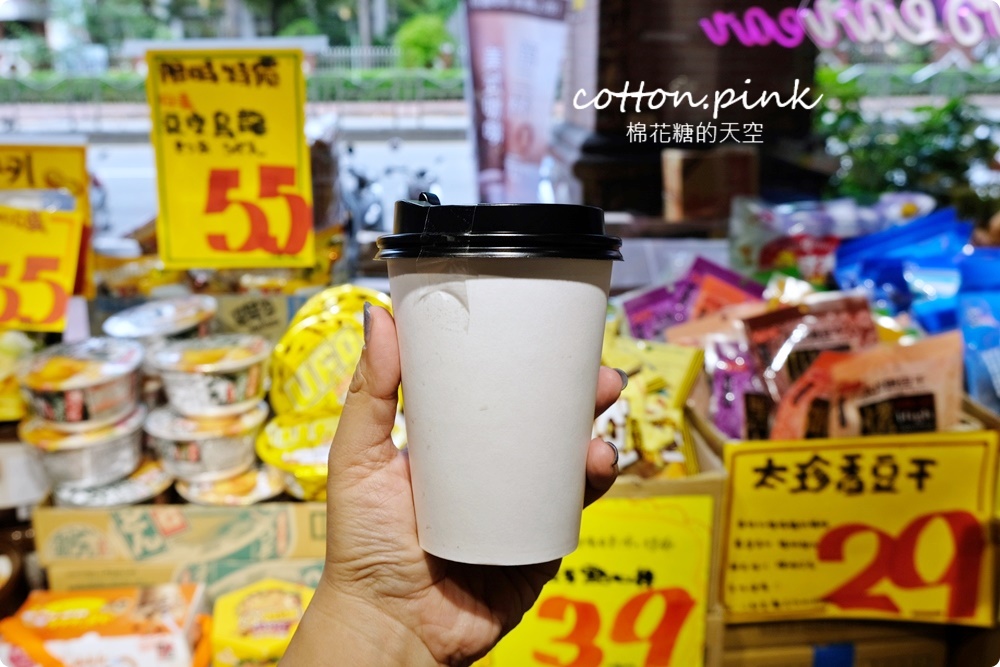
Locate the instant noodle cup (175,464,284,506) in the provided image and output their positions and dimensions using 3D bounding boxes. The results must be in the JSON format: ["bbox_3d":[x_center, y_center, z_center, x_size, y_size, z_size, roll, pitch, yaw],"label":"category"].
[{"bbox_3d":[-0.350,0.226,0.988,0.141,0.076,0.141,0,20,0],"label":"instant noodle cup"}]

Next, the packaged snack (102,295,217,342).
[{"bbox_3d":[-0.445,0.007,1.008,0.144,0.068,0.144,-4,23,0],"label":"packaged snack"}]

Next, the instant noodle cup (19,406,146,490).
[{"bbox_3d":[-0.528,0.141,0.964,0.141,0.067,0.141,2,23,-1],"label":"instant noodle cup"}]

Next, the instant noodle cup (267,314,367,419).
[{"bbox_3d":[-0.197,0.063,0.955,0.175,0.062,0.175,-16,62,-12],"label":"instant noodle cup"}]

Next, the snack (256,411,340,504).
[{"bbox_3d":[-0.238,0.179,1.021,0.178,0.066,0.178,0,20,0],"label":"snack"}]

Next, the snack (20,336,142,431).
[{"bbox_3d":[-0.524,0.067,0.957,0.141,0.067,0.141,1,26,0],"label":"snack"}]

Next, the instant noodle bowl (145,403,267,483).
[{"bbox_3d":[-0.359,0.136,0.933,0.141,0.076,0.141,0,20,0],"label":"instant noodle bowl"}]

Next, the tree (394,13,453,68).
[{"bbox_3d":[-2.550,-9.532,25.000,1.950,2.200,1.950,0,20,0],"label":"tree"}]

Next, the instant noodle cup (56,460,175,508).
[{"bbox_3d":[-0.495,0.224,0.978,0.141,0.076,0.141,0,20,0],"label":"instant noodle cup"}]

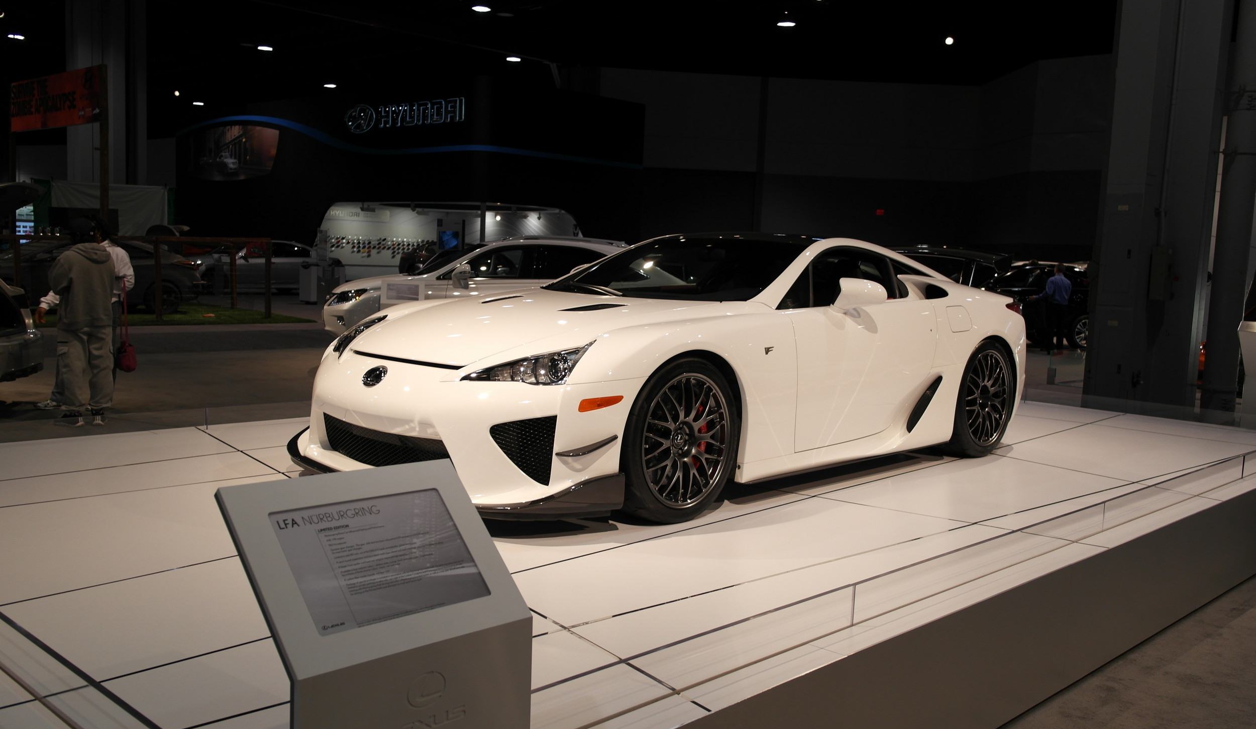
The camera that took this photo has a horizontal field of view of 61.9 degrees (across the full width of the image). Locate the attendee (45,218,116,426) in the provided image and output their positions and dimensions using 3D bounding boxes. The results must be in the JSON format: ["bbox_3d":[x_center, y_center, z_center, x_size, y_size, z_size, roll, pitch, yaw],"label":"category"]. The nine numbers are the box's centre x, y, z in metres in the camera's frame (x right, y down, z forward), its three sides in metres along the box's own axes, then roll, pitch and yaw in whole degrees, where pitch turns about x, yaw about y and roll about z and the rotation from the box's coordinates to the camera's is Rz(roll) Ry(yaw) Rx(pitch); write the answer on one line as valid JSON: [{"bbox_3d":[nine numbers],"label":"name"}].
[{"bbox_3d":[-4.541,-0.381,8.701,0.360,1.710,0.480,6,7,33],"label":"attendee"}]

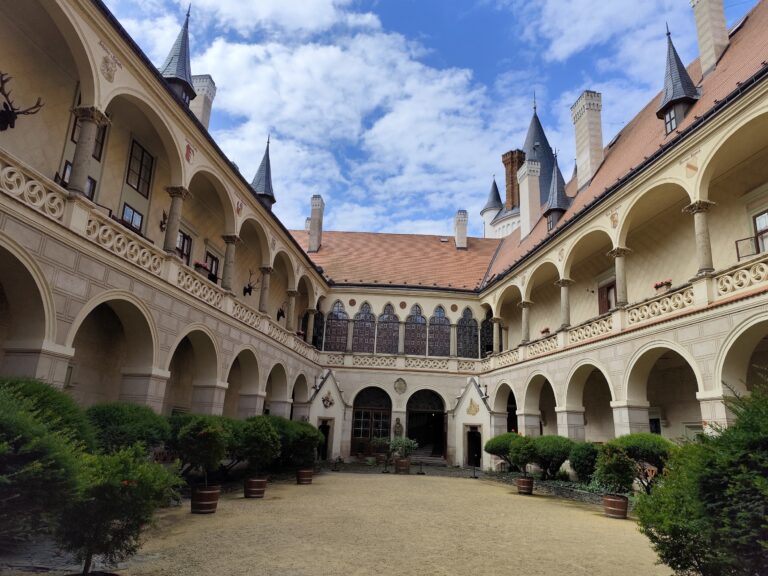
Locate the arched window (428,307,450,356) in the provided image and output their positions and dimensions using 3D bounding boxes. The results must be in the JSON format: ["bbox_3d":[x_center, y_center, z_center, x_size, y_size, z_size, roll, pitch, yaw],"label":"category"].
[{"bbox_3d":[3.176,2.455,29.196,1.280,2.930,0.300,3,-15,-1],"label":"arched window"}]

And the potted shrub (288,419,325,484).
[{"bbox_3d":[-2.550,5.333,16.634,1.120,1.970,1.120,4,-16,-7],"label":"potted shrub"}]

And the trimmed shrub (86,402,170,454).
[{"bbox_3d":[-4.547,2.693,8.741,1.600,1.450,1.600,1,-16,7],"label":"trimmed shrub"}]

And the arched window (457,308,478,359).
[{"bbox_3d":[5.086,2.757,30.986,1.321,3.112,0.220,3,-16,-3],"label":"arched window"}]

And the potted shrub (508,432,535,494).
[{"bbox_3d":[4.437,5.567,16.202,0.799,1.758,0.799,-1,-16,15],"label":"potted shrub"}]

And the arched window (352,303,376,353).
[{"bbox_3d":[-1.114,2.241,29.198,1.360,2.901,0.300,3,-15,-1],"label":"arched window"}]

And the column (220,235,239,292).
[{"bbox_3d":[-5.458,-0.825,17.943,0.494,1.998,0.494,0,-16,7],"label":"column"}]

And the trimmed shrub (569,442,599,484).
[{"bbox_3d":[6.060,5.331,15.500,1.000,1.280,1.000,5,-15,-7],"label":"trimmed shrub"}]

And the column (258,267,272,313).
[{"bbox_3d":[-5.004,0.191,21.472,0.494,1.998,0.494,0,-16,7],"label":"column"}]

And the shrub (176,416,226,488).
[{"bbox_3d":[-3.721,3.334,10.406,0.937,1.316,0.937,7,-16,-16],"label":"shrub"}]

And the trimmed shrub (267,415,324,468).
[{"bbox_3d":[-3.080,5.402,17.765,1.900,1.720,1.900,1,-16,7],"label":"trimmed shrub"}]

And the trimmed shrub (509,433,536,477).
[{"bbox_3d":[4.493,5.434,16.555,0.853,1.260,0.853,-2,-16,15],"label":"trimmed shrub"}]

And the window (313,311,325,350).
[{"bbox_3d":[-4.203,2.193,30.549,1.278,3.222,0.220,3,-16,-3],"label":"window"}]

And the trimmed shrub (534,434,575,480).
[{"bbox_3d":[5.878,5.912,17.800,1.500,1.550,1.500,5,-15,-7],"label":"trimmed shrub"}]

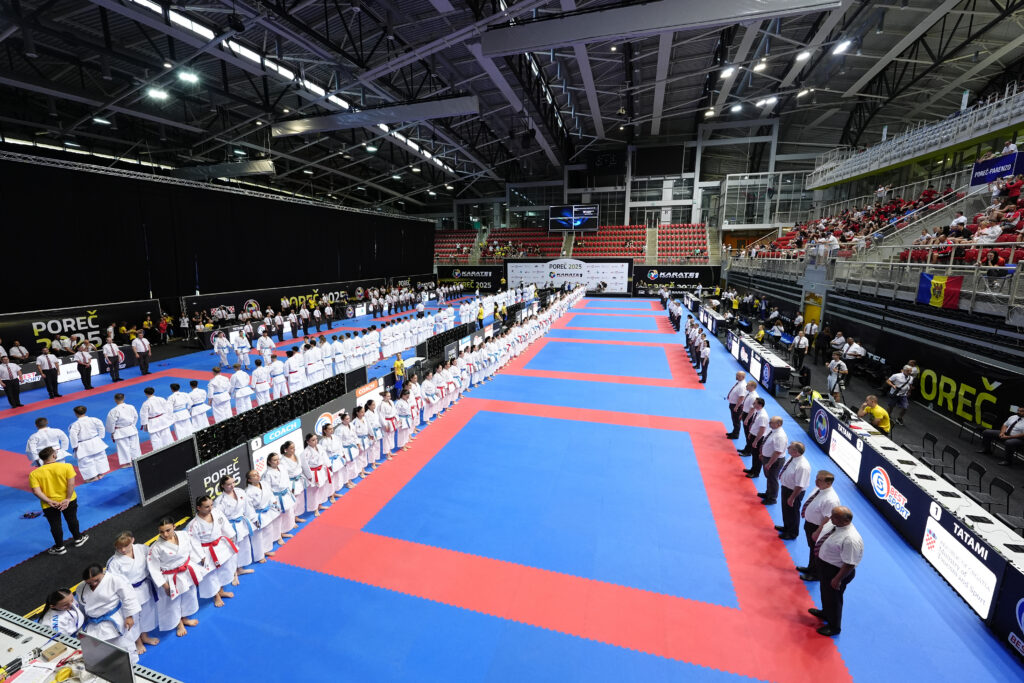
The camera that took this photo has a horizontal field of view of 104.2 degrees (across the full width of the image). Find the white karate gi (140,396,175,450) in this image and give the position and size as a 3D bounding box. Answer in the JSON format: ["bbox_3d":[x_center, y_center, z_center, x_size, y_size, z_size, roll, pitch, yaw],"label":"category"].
[{"bbox_3d":[-8.811,2.081,9.916,0.364,1.414,0.602,3,12,17],"label":"white karate gi"}]

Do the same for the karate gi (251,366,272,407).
[{"bbox_3d":[-8.353,1.459,13.239,0.357,1.336,0.581,3,12,17],"label":"karate gi"}]

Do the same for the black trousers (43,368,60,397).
[{"bbox_3d":[-16.357,1.482,14.151,0.300,1.030,0.400,3,12,17],"label":"black trousers"}]

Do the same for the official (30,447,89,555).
[{"bbox_3d":[-7.483,2.608,6.616,0.364,1.824,0.566,10,16,42],"label":"official"}]

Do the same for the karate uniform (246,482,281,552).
[{"bbox_3d":[-4.165,2.868,6.520,0.357,1.204,0.490,3,12,17],"label":"karate uniform"}]

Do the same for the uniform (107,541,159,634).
[{"bbox_3d":[-4.738,3.163,5.028,0.367,1.244,0.510,3,12,17],"label":"uniform"}]

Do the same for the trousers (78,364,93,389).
[{"bbox_3d":[-16.547,1.338,15.478,0.275,0.898,0.388,3,12,17],"label":"trousers"}]

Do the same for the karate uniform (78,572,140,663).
[{"bbox_3d":[-4.534,3.198,4.509,0.384,1.258,0.545,5,13,25],"label":"karate uniform"}]

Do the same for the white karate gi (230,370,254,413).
[{"bbox_3d":[-8.373,1.566,12.376,0.382,1.388,0.563,3,12,17],"label":"white karate gi"}]

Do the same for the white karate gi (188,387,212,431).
[{"bbox_3d":[-8.751,1.900,11.167,0.362,1.247,0.523,3,12,17],"label":"white karate gi"}]

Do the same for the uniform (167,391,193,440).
[{"bbox_3d":[-8.888,1.972,10.720,0.382,1.268,0.563,3,12,17],"label":"uniform"}]

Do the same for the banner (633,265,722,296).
[{"bbox_3d":[18.153,-6.511,44.394,8.888,3.585,0.081,3,12,17],"label":"banner"}]

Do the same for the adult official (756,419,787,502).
[{"bbox_3d":[5.102,2.307,7.781,0.439,1.734,0.551,3,12,17],"label":"adult official"}]

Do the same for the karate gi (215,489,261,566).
[{"bbox_3d":[-4.151,2.856,6.103,0.364,1.270,0.529,3,12,17],"label":"karate gi"}]

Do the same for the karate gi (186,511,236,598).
[{"bbox_3d":[-4.176,2.966,5.635,0.364,1.244,0.532,3,12,17],"label":"karate gi"}]

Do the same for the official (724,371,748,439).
[{"bbox_3d":[5.966,1.677,10.562,0.439,1.816,0.530,3,12,17],"label":"official"}]

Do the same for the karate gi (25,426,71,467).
[{"bbox_3d":[-9.788,2.448,8.457,0.367,1.377,0.612,3,12,17],"label":"karate gi"}]

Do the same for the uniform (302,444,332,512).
[{"bbox_3d":[-3.710,2.562,7.564,0.334,1.317,0.486,3,12,17],"label":"uniform"}]

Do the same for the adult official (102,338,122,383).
[{"bbox_3d":[-16.300,0.752,16.269,0.384,1.794,0.560,3,12,17],"label":"adult official"}]

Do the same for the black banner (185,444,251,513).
[{"bbox_3d":[-5.672,2.720,7.820,0.051,1.040,1.212,3,12,17],"label":"black banner"}]

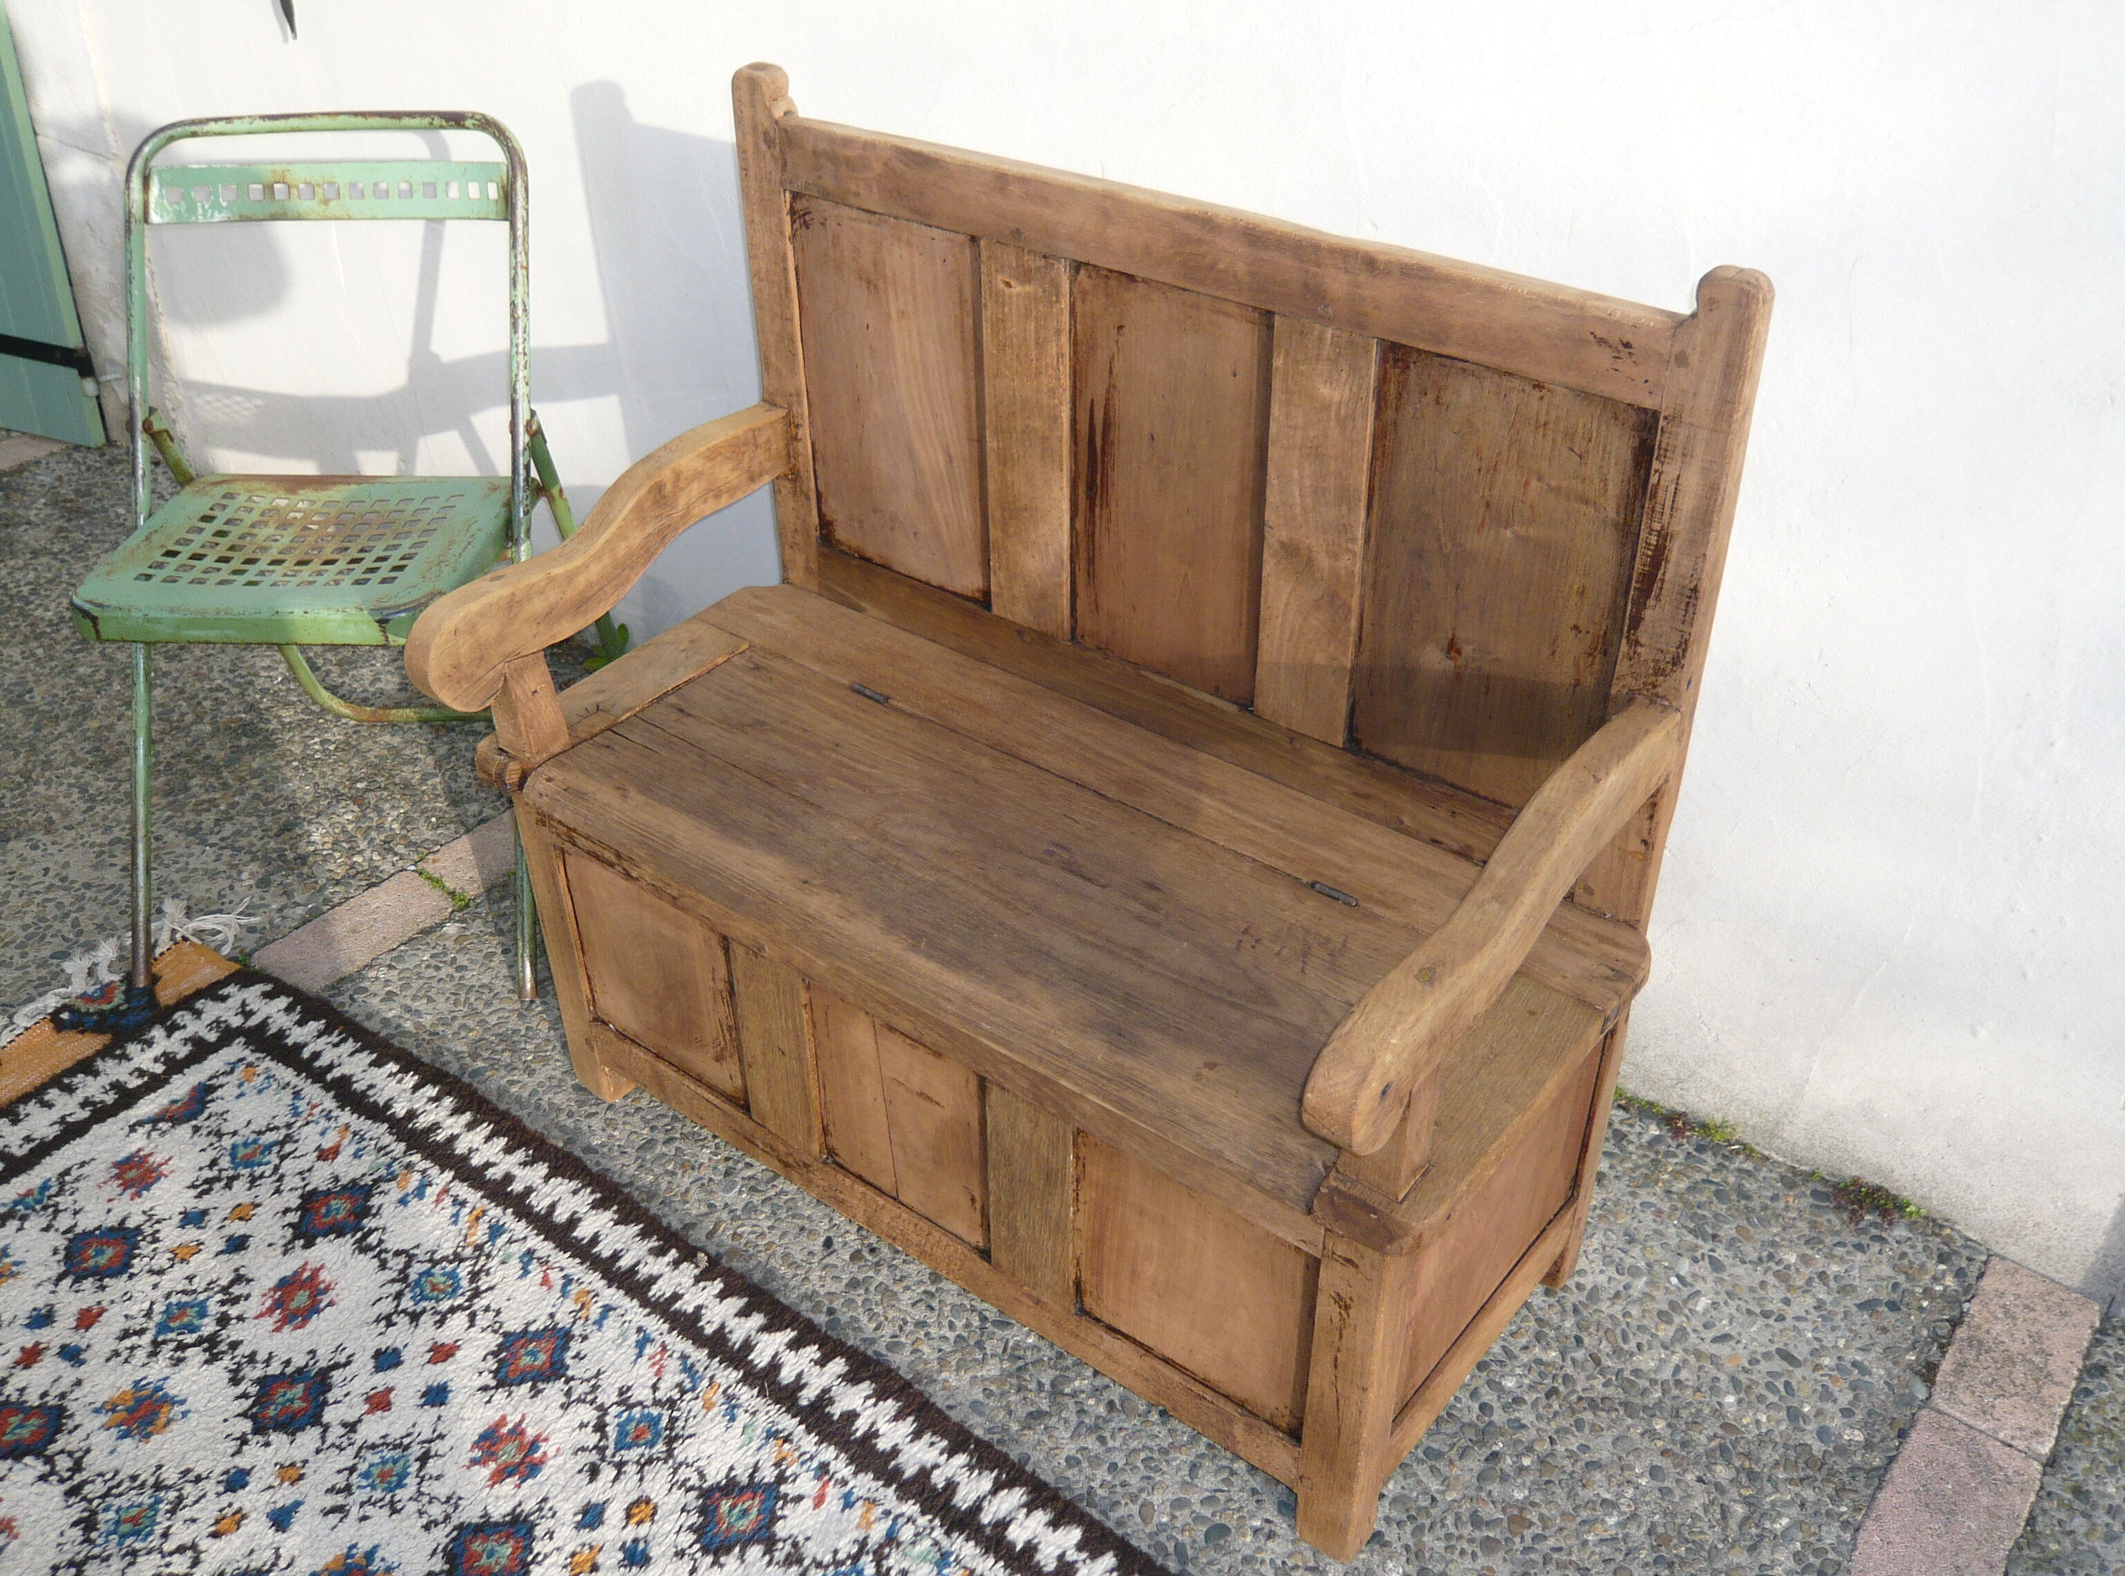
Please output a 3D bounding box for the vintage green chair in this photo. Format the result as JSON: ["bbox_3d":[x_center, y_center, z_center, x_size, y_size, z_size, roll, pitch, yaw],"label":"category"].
[{"bbox_3d":[-0.829,-0.279,2.253,0.461,0.850,0.592,1,34,3],"label":"vintage green chair"}]

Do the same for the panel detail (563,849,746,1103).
[{"bbox_3d":[-0.387,0.184,1.907,0.228,0.218,0.020,23,41,31],"label":"panel detail"}]

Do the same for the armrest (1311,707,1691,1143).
[{"bbox_3d":[0.313,0.089,1.427,0.059,0.147,0.461,23,41,31],"label":"armrest"}]

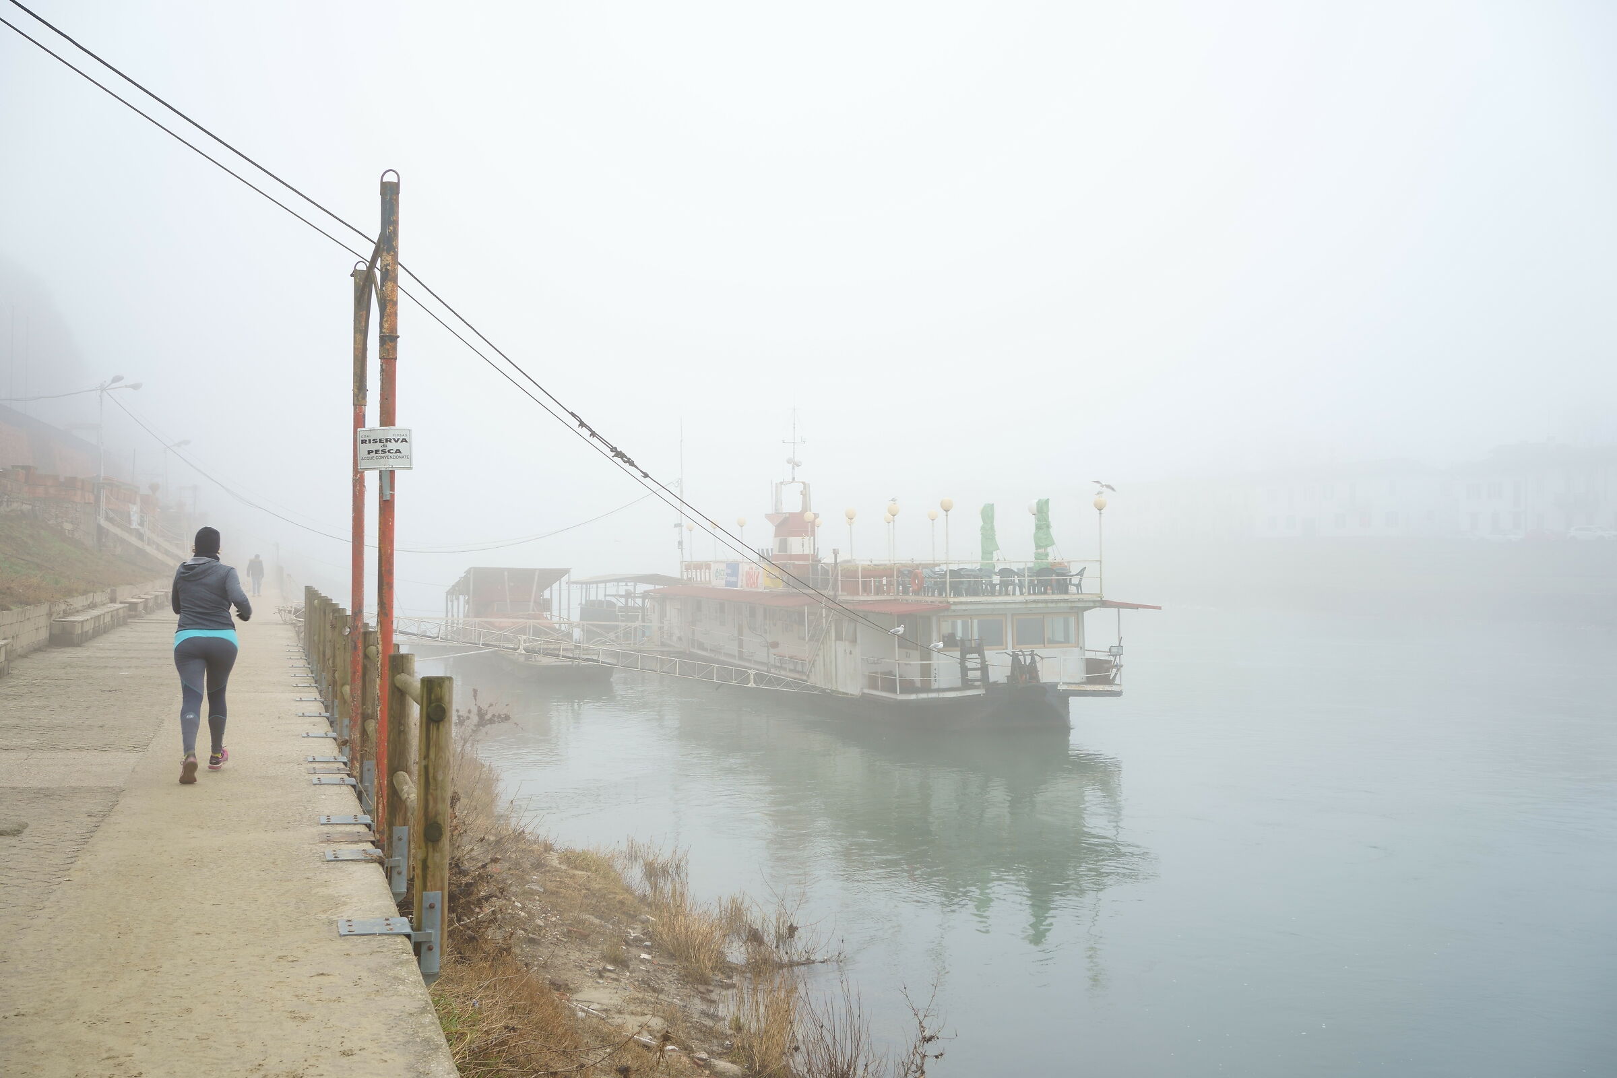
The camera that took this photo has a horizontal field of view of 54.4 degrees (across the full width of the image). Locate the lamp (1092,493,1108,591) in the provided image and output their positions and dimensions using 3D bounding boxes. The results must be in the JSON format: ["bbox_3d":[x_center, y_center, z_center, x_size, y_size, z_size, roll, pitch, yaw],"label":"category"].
[{"bbox_3d":[8.543,0.203,46.000,0.410,2.870,0.410,1,-1,0],"label":"lamp"}]

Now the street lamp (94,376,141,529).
[{"bbox_3d":[-21.120,-2.585,48.000,1.250,4.750,0.800,1,-1,-12],"label":"street lamp"}]

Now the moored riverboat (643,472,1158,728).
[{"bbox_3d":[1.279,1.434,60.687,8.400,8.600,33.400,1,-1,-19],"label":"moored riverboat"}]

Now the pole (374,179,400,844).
[{"bbox_3d":[-2.199,-0.171,8.200,0.100,3.500,0.100,1,-1,-19],"label":"pole"}]

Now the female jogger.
[{"bbox_3d":[-3.911,0.745,10.300,0.500,1.660,0.620,1,-1,-19],"label":"female jogger"}]

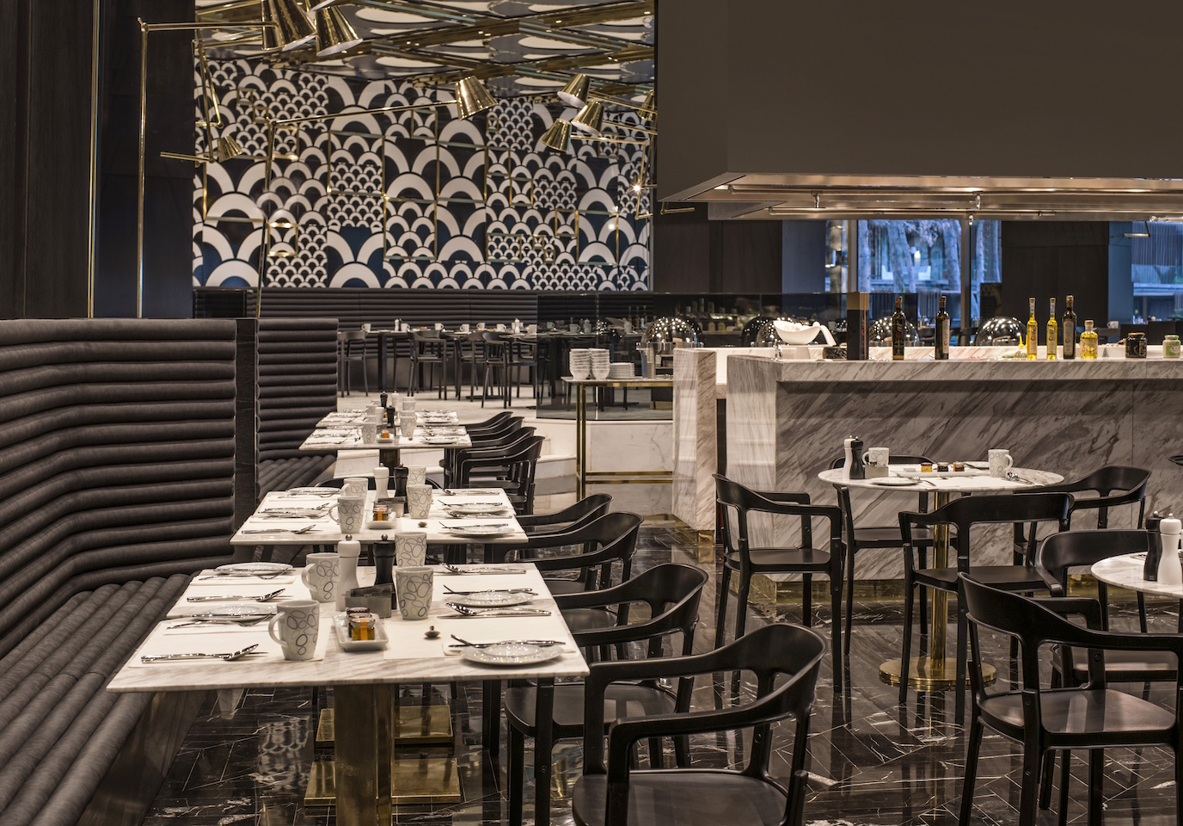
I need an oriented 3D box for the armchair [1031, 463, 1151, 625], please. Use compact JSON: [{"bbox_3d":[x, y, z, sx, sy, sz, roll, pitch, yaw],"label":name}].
[{"bbox_3d":[1.889,0.591,6.487,0.455,0.765,0.525,-1,3,-12],"label":"armchair"}]

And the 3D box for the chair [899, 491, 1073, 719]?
[{"bbox_3d":[1.350,0.629,5.784,0.525,0.765,0.455,-1,3,-14],"label":"chair"}]

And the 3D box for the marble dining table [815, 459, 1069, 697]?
[{"bbox_3d":[1.312,0.613,6.468,0.905,0.755,0.905,0,3,0],"label":"marble dining table"}]

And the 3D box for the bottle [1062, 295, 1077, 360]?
[{"bbox_3d":[2.310,-0.414,8.292,0.066,0.312,0.066,0,3,0],"label":"bottle"}]

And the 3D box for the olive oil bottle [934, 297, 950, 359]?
[{"bbox_3d":[1.709,-0.415,8.380,0.071,0.314,0.071,0,3,0],"label":"olive oil bottle"}]

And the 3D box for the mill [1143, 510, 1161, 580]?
[{"bbox_3d":[1.286,0.302,3.913,0.054,0.156,0.054,0,3,0],"label":"mill"}]

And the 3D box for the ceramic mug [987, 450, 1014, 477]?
[{"bbox_3d":[1.503,0.186,6.287,0.100,0.096,0.075,2,4,37],"label":"ceramic mug"}]

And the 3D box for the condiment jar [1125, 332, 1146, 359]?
[{"bbox_3d":[2.667,-0.330,8.420,0.106,0.126,0.106,0,3,0],"label":"condiment jar"}]

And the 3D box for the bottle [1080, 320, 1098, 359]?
[{"bbox_3d":[2.403,-0.353,8.295,0.083,0.186,0.083,0,3,0],"label":"bottle"}]

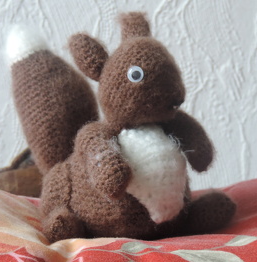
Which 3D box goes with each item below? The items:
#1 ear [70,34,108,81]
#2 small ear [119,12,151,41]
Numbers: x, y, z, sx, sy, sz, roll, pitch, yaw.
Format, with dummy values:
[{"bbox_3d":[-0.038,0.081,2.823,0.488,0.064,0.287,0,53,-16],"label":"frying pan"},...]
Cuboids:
[{"bbox_3d":[-0.026,-0.049,1.045,0.021,0.032,0.014,-40,14,-31],"label":"ear"},{"bbox_3d":[0.004,-0.070,1.065,0.014,0.026,0.021,-16,-16,42],"label":"small ear"}]

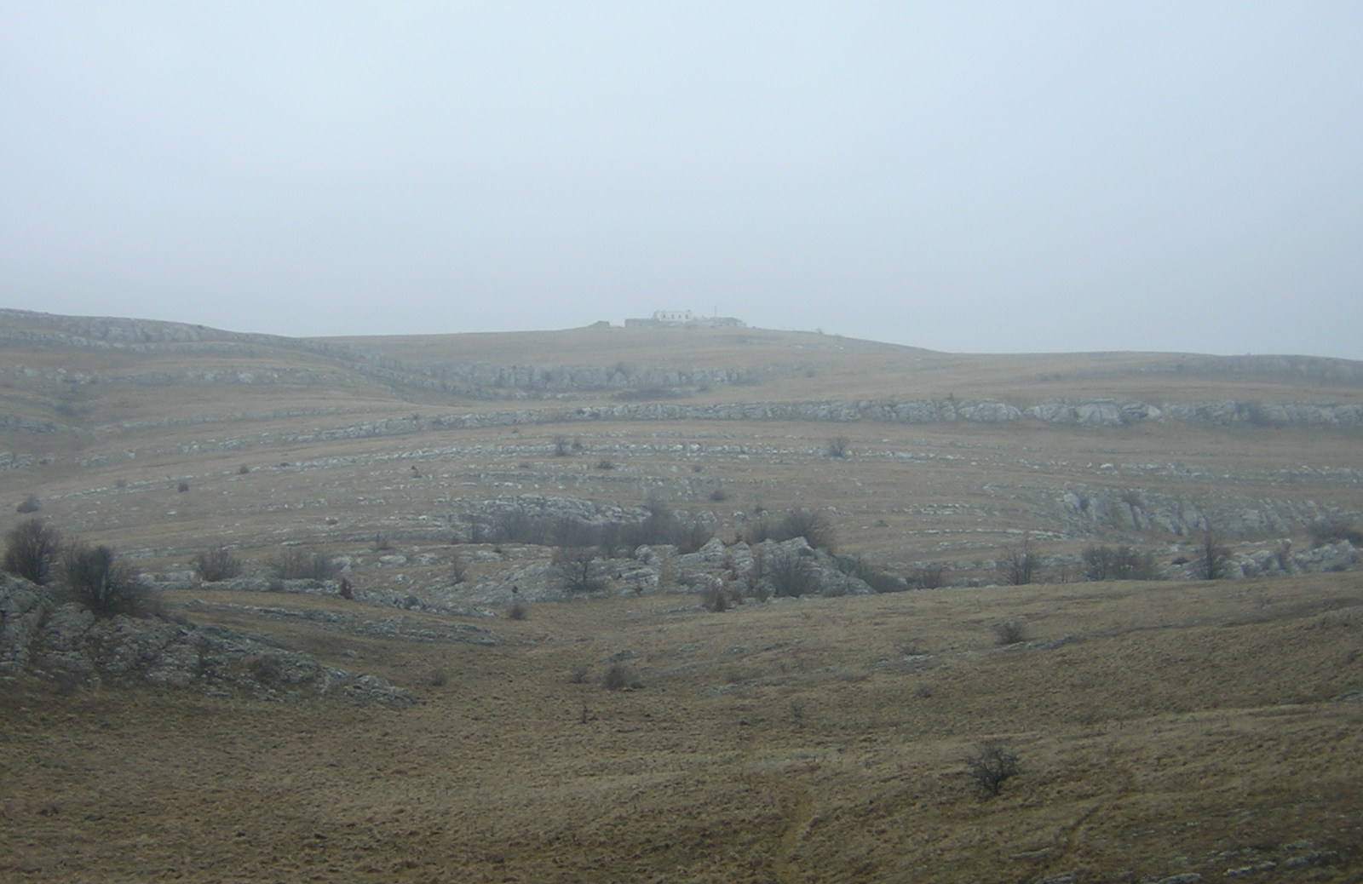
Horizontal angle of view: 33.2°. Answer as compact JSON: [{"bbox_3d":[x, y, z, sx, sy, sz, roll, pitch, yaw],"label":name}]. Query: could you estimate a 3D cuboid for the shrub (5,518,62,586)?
[{"bbox_3d":[-31.780,5.380,112.000,2.920,3.290,2.570,0,0,0],"label":"shrub"}]

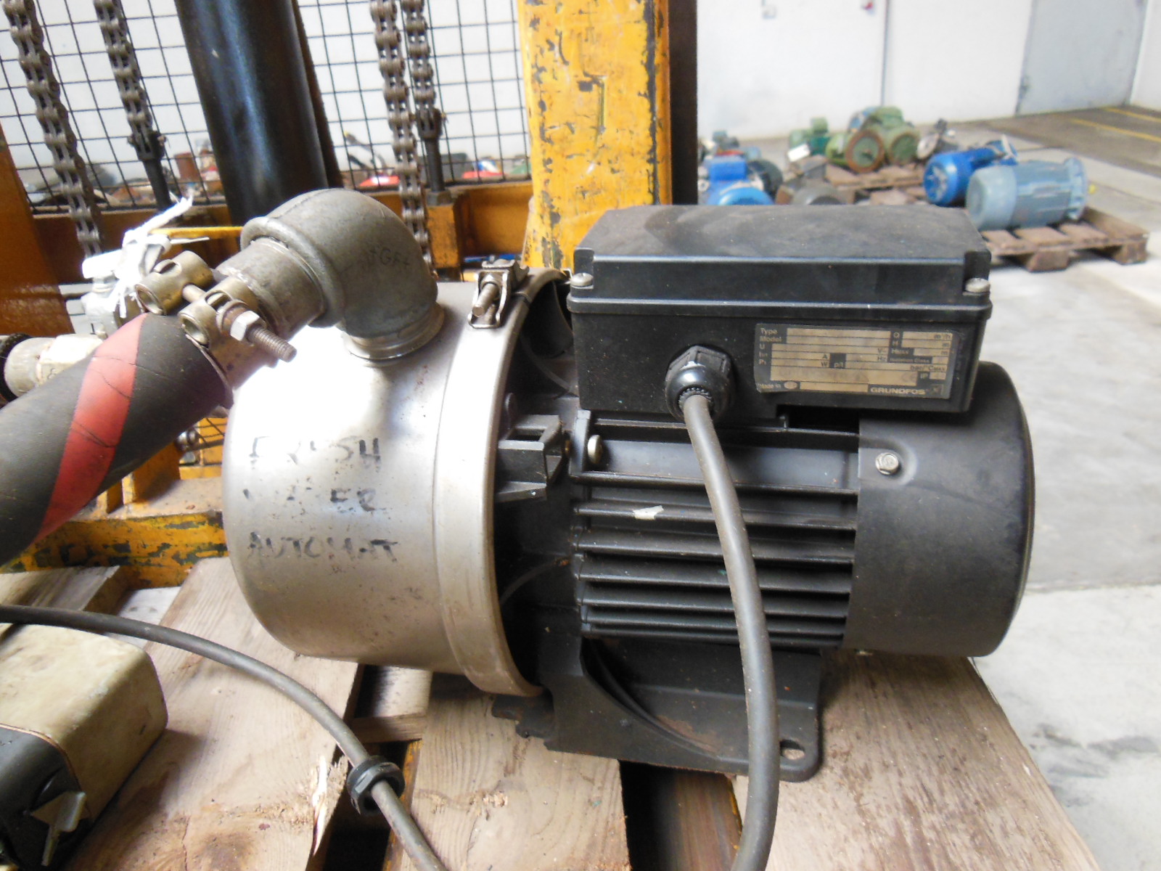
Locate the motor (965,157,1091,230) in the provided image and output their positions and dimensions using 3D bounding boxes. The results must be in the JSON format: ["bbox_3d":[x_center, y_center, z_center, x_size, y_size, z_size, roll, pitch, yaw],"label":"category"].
[{"bbox_3d":[1.853,-1.008,3.538,0.410,0.288,0.288,-6,26,-1],"label":"motor"}]

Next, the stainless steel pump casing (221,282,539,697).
[{"bbox_3d":[-0.069,0.020,0.442,0.134,0.210,0.210,3,27,15],"label":"stainless steel pump casing"}]

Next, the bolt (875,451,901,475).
[{"bbox_3d":[0.118,0.010,0.321,0.009,0.009,0.004,3,-15,15],"label":"bolt"}]

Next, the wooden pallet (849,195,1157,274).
[{"bbox_3d":[1.908,-0.997,3.981,0.800,0.138,1.200,-4,26,2],"label":"wooden pallet"}]

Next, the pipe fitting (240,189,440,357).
[{"bbox_3d":[-0.094,-0.070,0.342,0.048,0.076,0.071,13,49,24],"label":"pipe fitting"}]

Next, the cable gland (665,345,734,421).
[{"bbox_3d":[0.042,-0.018,0.310,0.024,0.024,0.027,3,27,15],"label":"cable gland"}]

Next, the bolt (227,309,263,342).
[{"bbox_3d":[-0.107,-0.035,0.268,0.006,0.010,0.010,32,53,2],"label":"bolt"}]

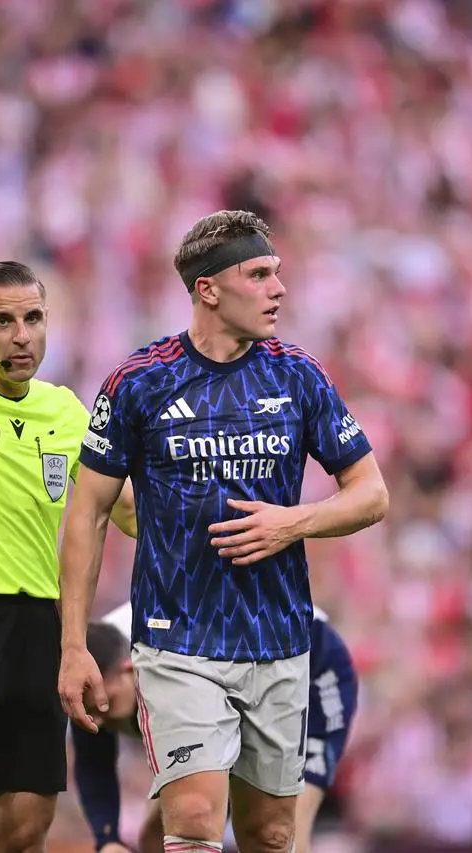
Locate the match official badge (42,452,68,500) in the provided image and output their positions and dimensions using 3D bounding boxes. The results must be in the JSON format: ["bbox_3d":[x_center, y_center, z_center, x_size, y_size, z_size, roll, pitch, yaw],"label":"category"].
[{"bbox_3d":[-0.397,0.110,31.250,0.063,0.105,0.010,2,-6,-22],"label":"match official badge"}]

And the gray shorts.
[{"bbox_3d":[-0.034,0.603,30.950,0.400,0.420,0.300,0,0,-16],"label":"gray shorts"}]

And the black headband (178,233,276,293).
[{"bbox_3d":[-0.018,-0.356,30.900,0.205,0.075,0.170,-24,-12,28],"label":"black headband"}]

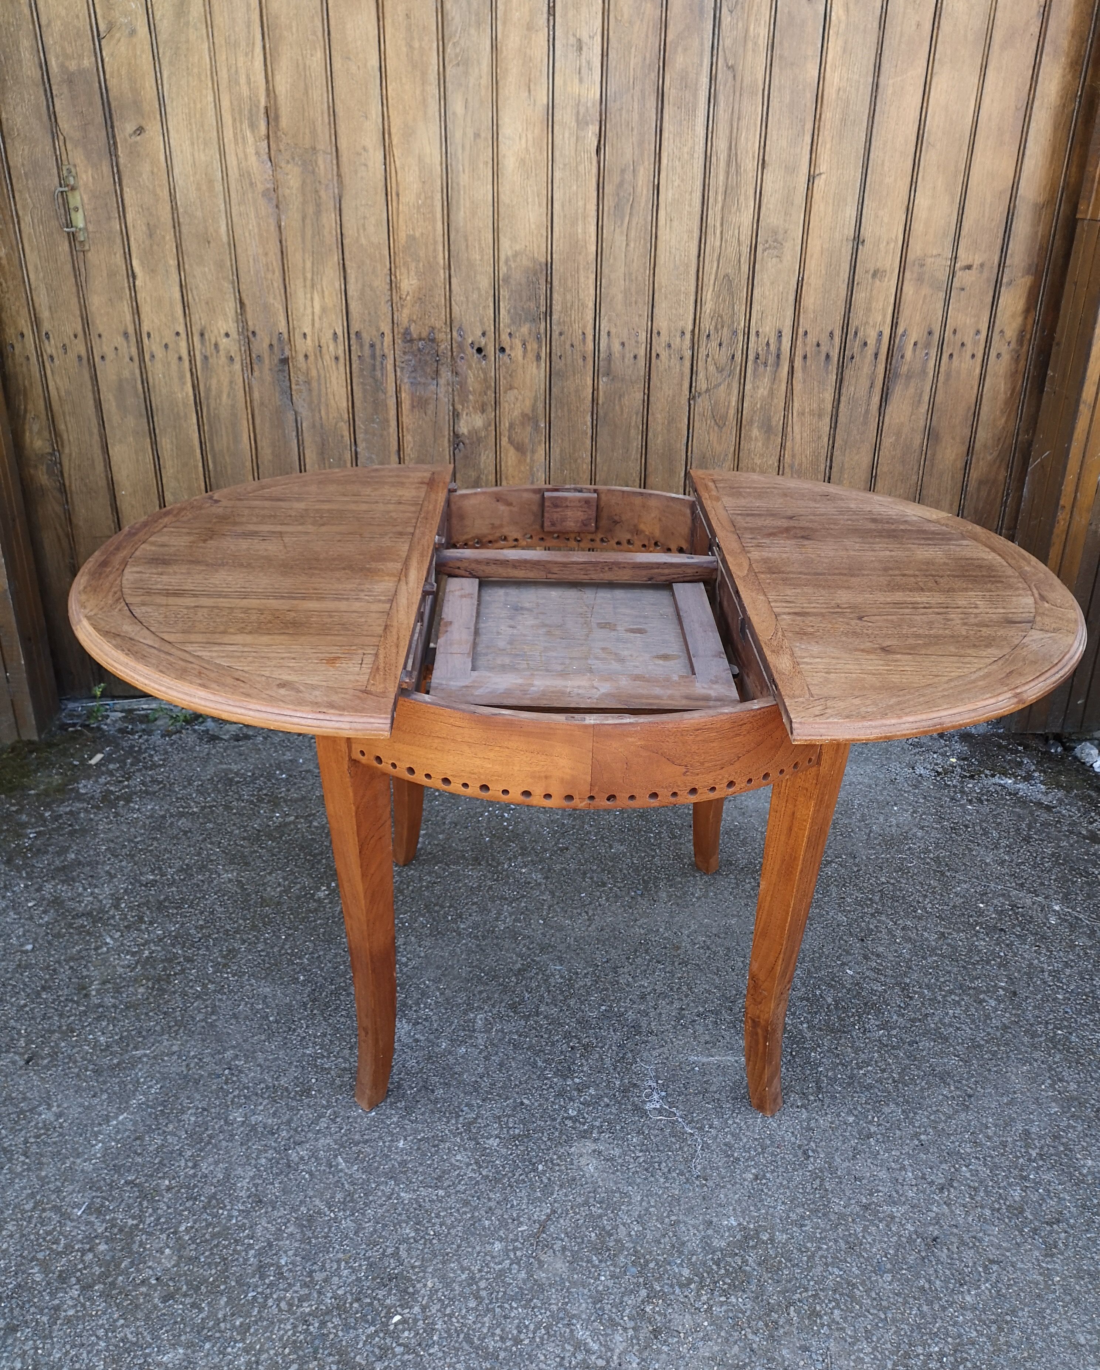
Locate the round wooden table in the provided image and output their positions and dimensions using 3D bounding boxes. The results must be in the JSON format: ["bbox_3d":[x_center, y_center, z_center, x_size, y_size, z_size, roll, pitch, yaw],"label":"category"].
[{"bbox_3d":[0.032,0.160,1.785,1.367,0.760,0.946,1,27,-1],"label":"round wooden table"}]

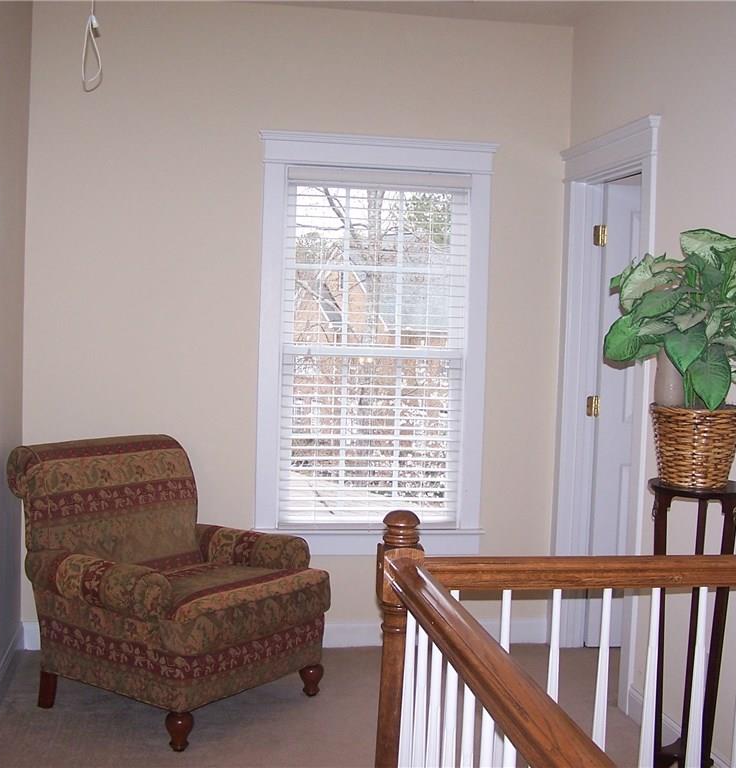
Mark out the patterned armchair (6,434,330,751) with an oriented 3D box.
[{"bbox_3d":[-0.727,0.693,4.151,0.900,0.925,0.830,4,4,35],"label":"patterned armchair"}]

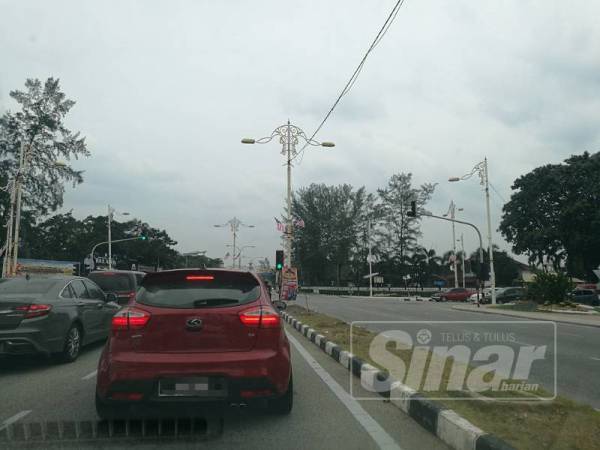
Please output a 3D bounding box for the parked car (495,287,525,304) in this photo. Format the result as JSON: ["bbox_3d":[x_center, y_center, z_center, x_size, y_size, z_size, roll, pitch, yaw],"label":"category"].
[{"bbox_3d":[19.913,6.217,41.637,4.400,1.500,1.750,1,-8,-9],"label":"parked car"}]

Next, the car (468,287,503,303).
[{"bbox_3d":[18.451,6.613,44.381,4.200,1.470,1.700,1,-8,-9],"label":"car"}]

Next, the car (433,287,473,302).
[{"bbox_3d":[15.818,6.991,47.029,4.250,1.450,1.700,1,-8,-9],"label":"car"}]

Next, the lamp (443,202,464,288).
[{"bbox_3d":[17.645,2.884,53.257,0.600,11.300,5.400,1,-8,-6],"label":"lamp"}]

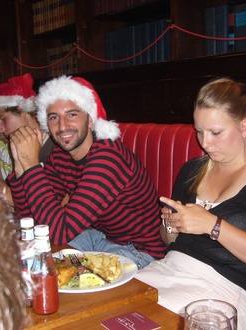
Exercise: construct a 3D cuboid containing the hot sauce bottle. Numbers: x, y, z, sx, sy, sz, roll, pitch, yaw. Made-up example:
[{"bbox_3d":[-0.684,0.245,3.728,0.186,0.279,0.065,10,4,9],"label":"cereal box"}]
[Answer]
[{"bbox_3d":[-0.176,0.232,0.997,0.060,0.191,0.060,-1,8,0],"label":"hot sauce bottle"}]

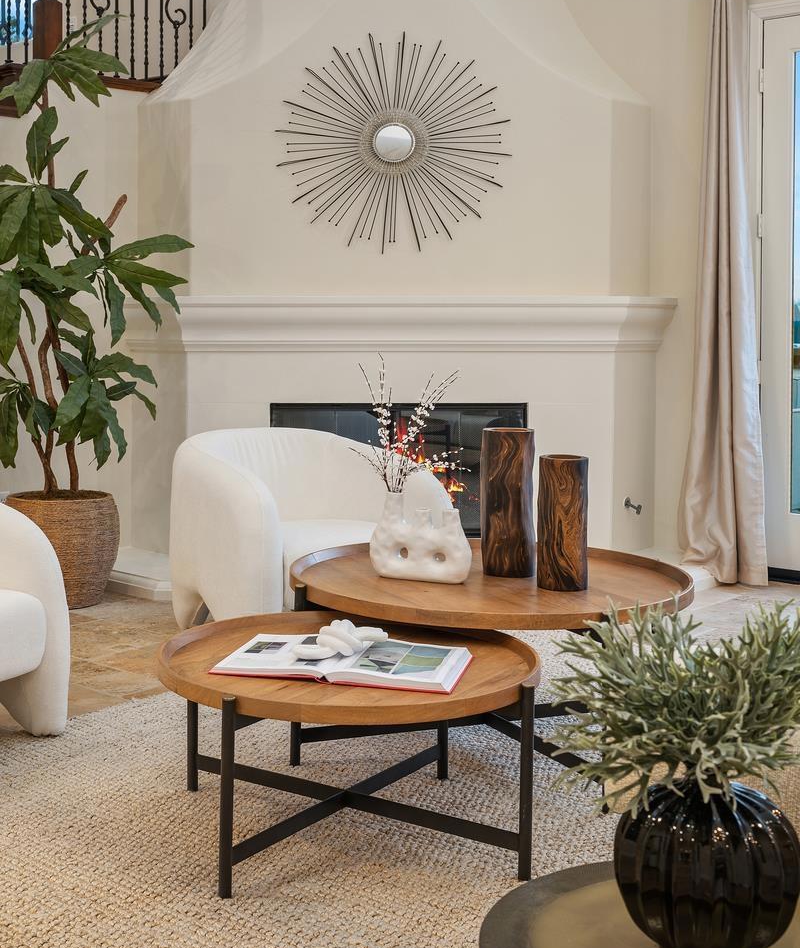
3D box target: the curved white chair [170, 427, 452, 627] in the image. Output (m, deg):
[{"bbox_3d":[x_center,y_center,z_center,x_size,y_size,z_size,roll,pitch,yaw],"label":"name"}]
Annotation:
[{"bbox_3d":[-0.317,0.199,4.657,0.862,0.713,0.813,-3,6,-33],"label":"curved white chair"}]

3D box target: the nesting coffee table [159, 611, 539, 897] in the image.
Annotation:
[{"bbox_3d":[-0.113,0.577,2.817,0.825,0.384,0.825,-1,5,-12],"label":"nesting coffee table"}]

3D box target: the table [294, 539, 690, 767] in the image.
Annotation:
[{"bbox_3d":[0.228,0.478,3.403,1.036,0.447,1.036,-1,5,-12],"label":"table"}]

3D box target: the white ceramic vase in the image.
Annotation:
[{"bbox_3d":[0.055,0.161,3.466,0.262,0.228,0.109,2,5,20],"label":"white ceramic vase"}]

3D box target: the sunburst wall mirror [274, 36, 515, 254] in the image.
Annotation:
[{"bbox_3d":[-0.026,-1.463,5.736,1.033,0.975,0.050,0,2,0],"label":"sunburst wall mirror"}]

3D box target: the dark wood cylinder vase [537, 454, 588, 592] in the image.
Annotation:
[{"bbox_3d":[0.418,0.122,3.341,0.126,0.332,0.126,0,5,0],"label":"dark wood cylinder vase"}]

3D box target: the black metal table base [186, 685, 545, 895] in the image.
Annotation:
[{"bbox_3d":[-0.117,0.579,2.811,0.627,0.380,0.605,-1,5,-12],"label":"black metal table base"}]

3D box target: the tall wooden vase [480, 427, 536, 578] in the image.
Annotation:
[{"bbox_3d":[0.294,0.074,3.521,0.145,0.386,0.145,0,5,0],"label":"tall wooden vase"}]

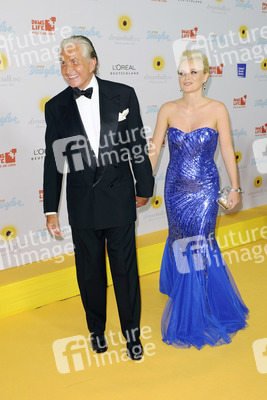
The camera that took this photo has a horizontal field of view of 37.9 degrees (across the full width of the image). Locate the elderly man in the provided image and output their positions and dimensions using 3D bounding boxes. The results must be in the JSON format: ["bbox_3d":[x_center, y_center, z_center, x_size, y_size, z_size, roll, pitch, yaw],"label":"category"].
[{"bbox_3d":[-0.185,0.013,2.243,0.610,1.810,0.440,-2,13,8],"label":"elderly man"}]

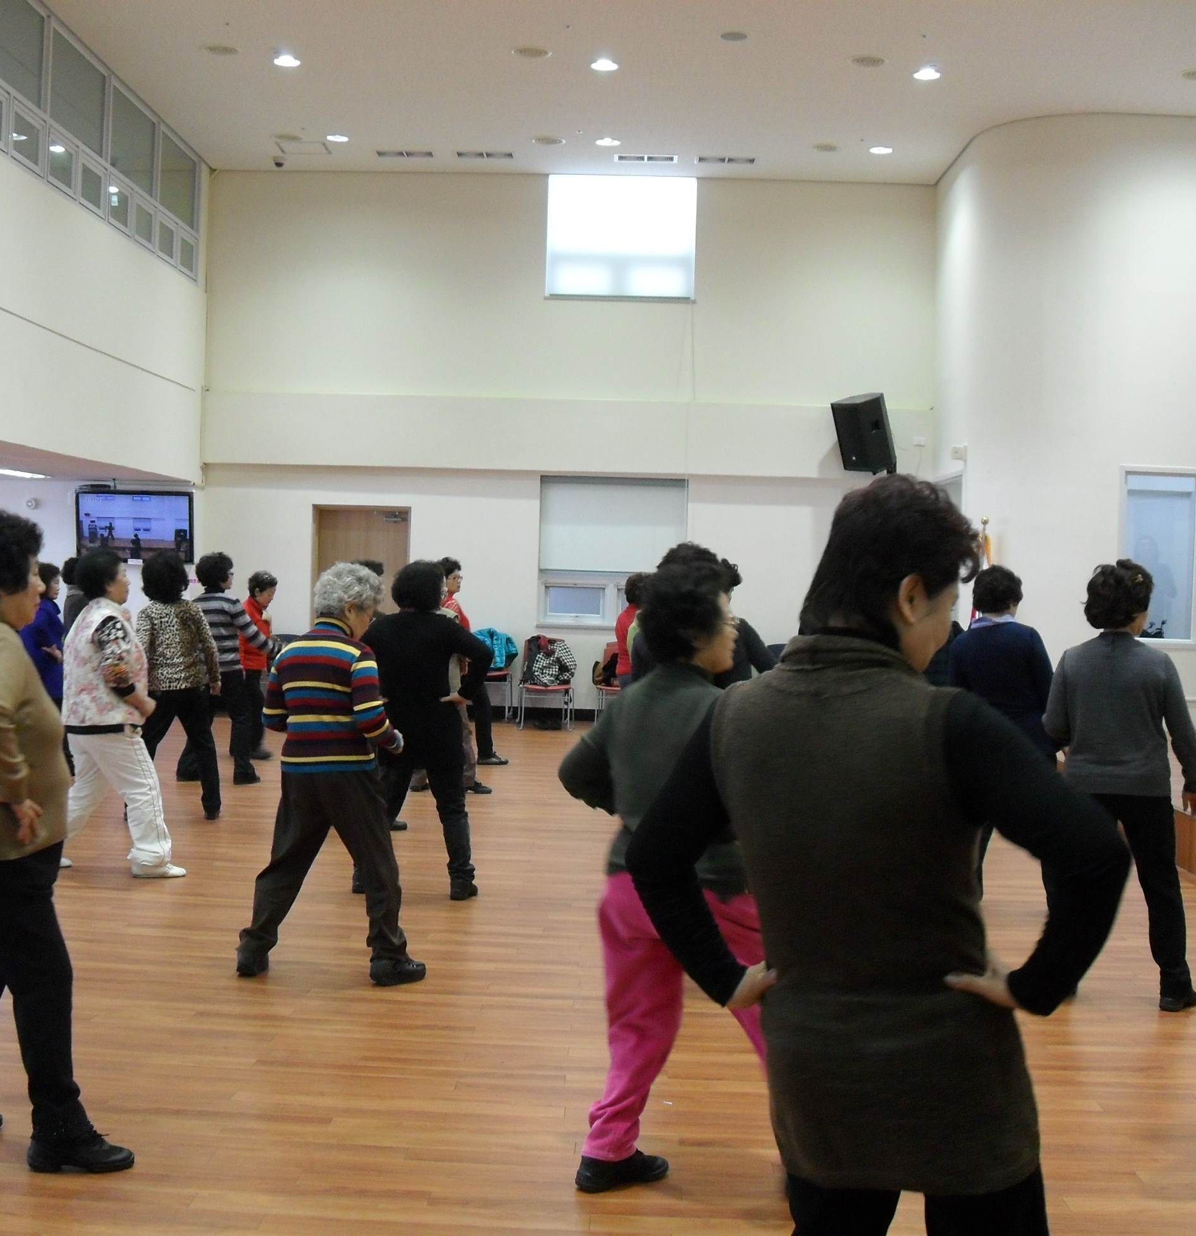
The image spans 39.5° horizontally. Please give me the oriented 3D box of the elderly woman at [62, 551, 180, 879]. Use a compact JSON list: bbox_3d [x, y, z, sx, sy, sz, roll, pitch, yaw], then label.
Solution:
[{"bbox_3d":[-2.280,0.436,7.770,0.660,1.500,0.460,1,1,-16],"label":"elderly woman"}]

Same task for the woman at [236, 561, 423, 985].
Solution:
[{"bbox_3d":[-0.920,0.534,5.900,0.520,1.460,0.470,3,2,42],"label":"woman"}]

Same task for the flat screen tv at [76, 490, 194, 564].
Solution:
[{"bbox_3d":[-4.694,-0.921,16.900,1.190,0.730,0.090,2,9,1],"label":"flat screen tv"}]

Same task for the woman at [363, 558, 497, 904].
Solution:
[{"bbox_3d":[-0.785,0.487,7.480,0.610,1.490,0.420,2,1,27],"label":"woman"}]

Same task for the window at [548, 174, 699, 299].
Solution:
[{"bbox_3d":[0.237,-3.786,16.600,1.500,1.250,0.120,2,1,1],"label":"window"}]

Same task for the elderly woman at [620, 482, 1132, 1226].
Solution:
[{"bbox_3d":[0.395,0.591,2.330,0.700,1.575,0.420,2,1,15],"label":"elderly woman"}]

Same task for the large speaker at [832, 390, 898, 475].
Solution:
[{"bbox_3d":[2.569,-1.785,16.100,0.380,0.670,0.410,-17,10,-27],"label":"large speaker"}]

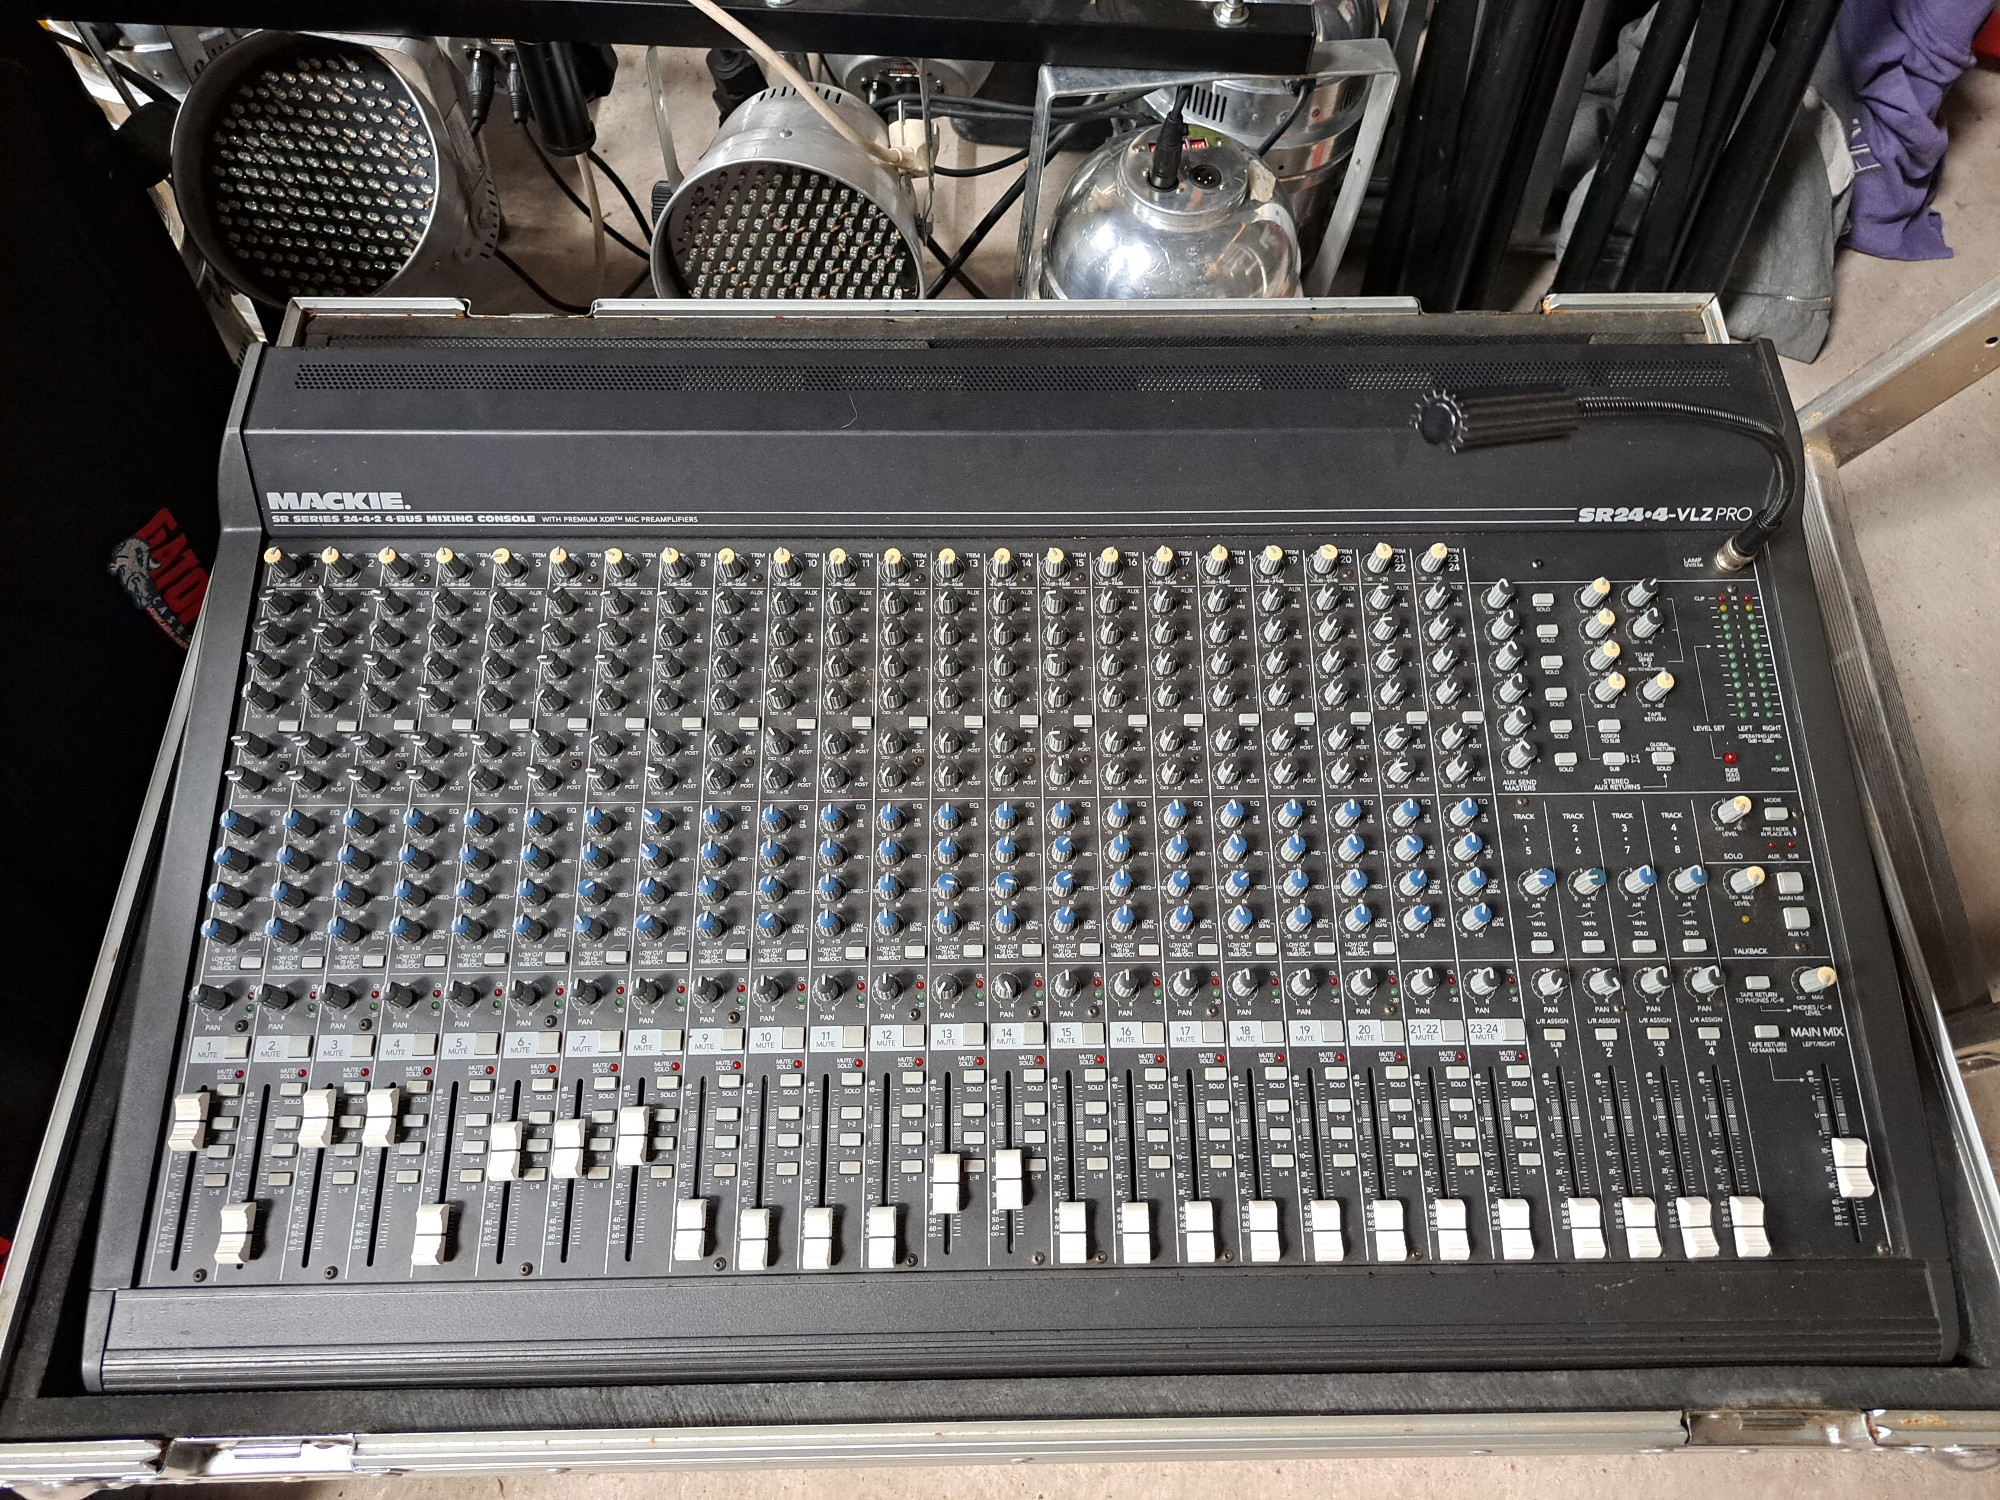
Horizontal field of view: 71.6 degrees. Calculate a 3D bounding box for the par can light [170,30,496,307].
[{"bbox_3d":[-0.505,-0.442,1.122,0.205,0.210,0.202,3,99,3],"label":"par can light"}]

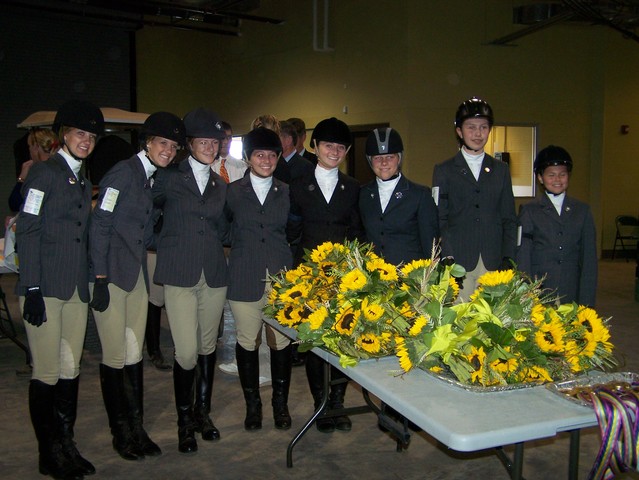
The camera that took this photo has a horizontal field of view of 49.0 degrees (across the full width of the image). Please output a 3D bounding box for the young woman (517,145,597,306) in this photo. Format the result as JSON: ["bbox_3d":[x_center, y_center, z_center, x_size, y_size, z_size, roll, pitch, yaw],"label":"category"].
[{"bbox_3d":[1.351,0.258,4.000,0.470,1.572,0.320,1,4,10],"label":"young woman"}]

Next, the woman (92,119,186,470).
[{"bbox_3d":[-0.926,0.218,3.591,0.520,1.713,0.420,-4,6,-43],"label":"woman"}]

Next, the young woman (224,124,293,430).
[{"bbox_3d":[-0.345,0.209,3.974,0.480,1.675,0.340,-1,4,-7],"label":"young woman"}]

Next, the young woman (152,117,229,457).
[{"bbox_3d":[-0.685,0.191,3.698,0.520,1.750,0.390,-1,4,-18],"label":"young woman"}]

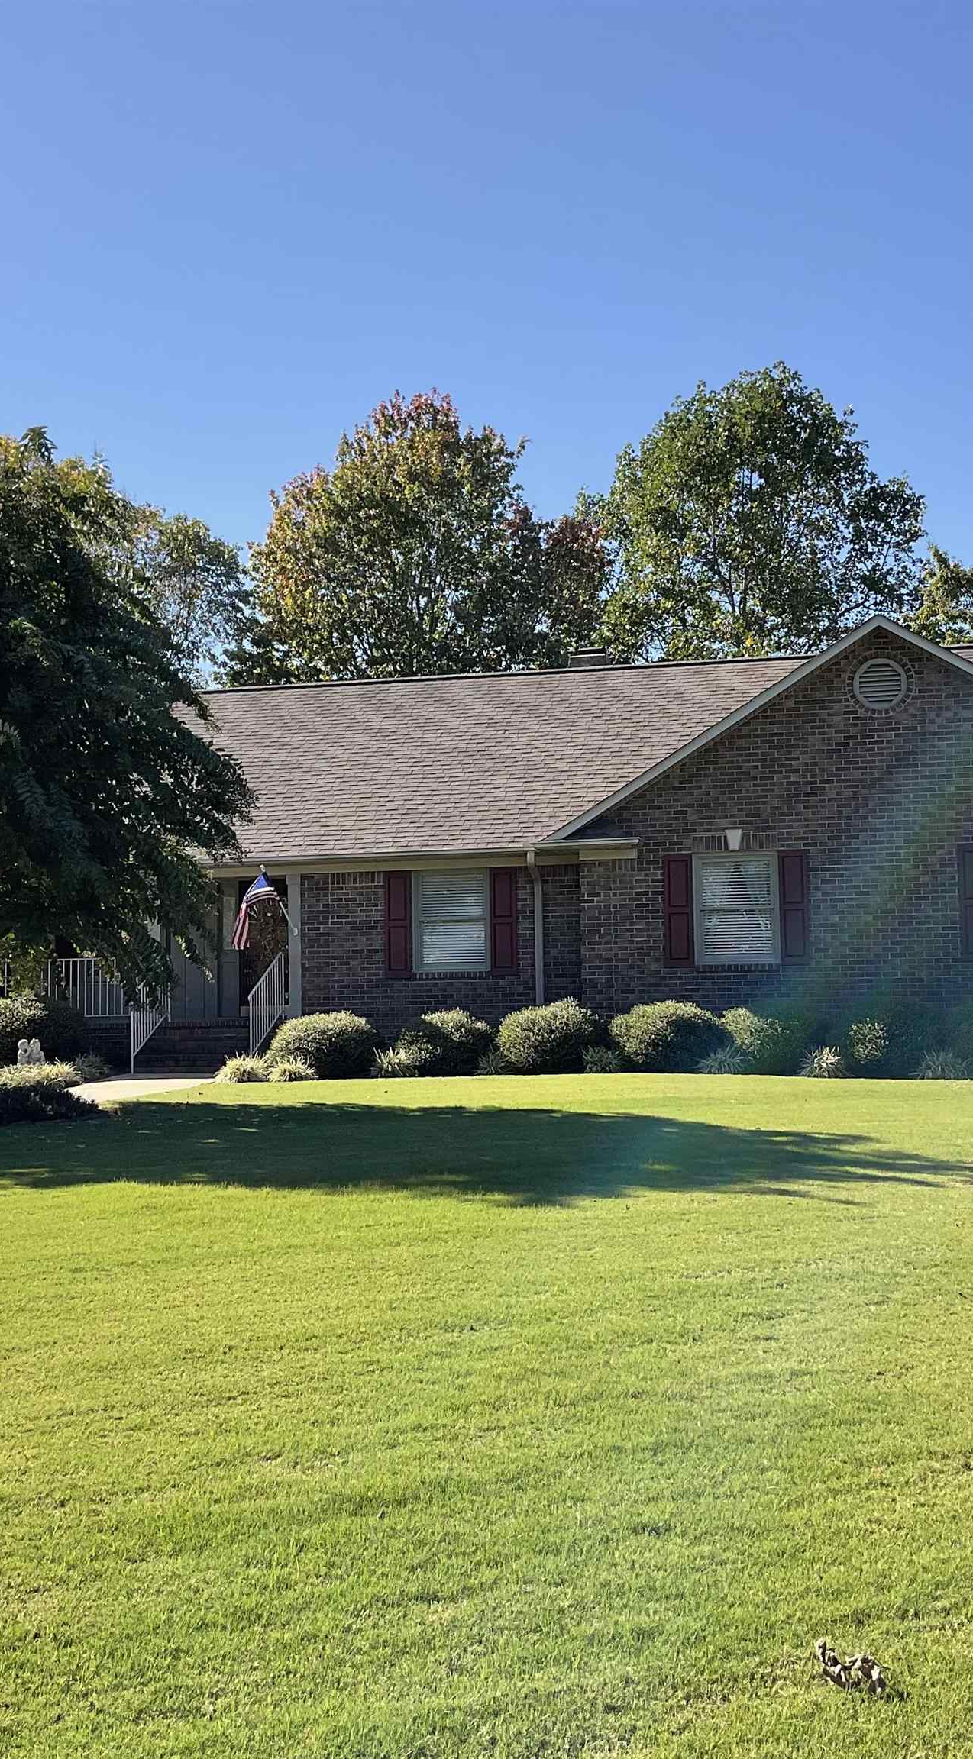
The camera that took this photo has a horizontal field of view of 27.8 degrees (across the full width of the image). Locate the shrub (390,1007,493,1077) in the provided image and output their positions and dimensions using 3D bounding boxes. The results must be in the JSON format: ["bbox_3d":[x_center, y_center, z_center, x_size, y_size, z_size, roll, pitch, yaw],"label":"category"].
[{"bbox_3d":[-0.563,2.088,25.156,1.340,0.910,1.200,-2,-5,13],"label":"shrub"}]

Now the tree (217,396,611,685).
[{"bbox_3d":[-1.491,-3.531,44.478,8.600,15.340,8.400,-2,-4,14],"label":"tree"}]

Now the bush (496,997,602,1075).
[{"bbox_3d":[0.768,1.948,24.569,1.280,0.920,1.200,-1,-4,0],"label":"bush"}]

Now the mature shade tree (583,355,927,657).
[{"bbox_3d":[5.955,-3.640,43.000,7.150,15.300,7.400,-1,-4,0],"label":"mature shade tree"}]

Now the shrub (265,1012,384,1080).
[{"bbox_3d":[-2.107,2.154,25.526,1.480,0.900,1.350,-1,-4,0],"label":"shrub"}]

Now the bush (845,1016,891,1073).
[{"bbox_3d":[4.562,1.974,23.518,0.570,0.680,0.570,-2,-4,14],"label":"bush"}]

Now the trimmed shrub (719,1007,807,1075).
[{"bbox_3d":[3.323,1.960,23.753,1.120,0.840,1.150,-2,-5,13],"label":"trimmed shrub"}]

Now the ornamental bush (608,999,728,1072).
[{"bbox_3d":[2.219,1.916,24.030,1.460,0.900,1.300,-2,-5,13],"label":"ornamental bush"}]

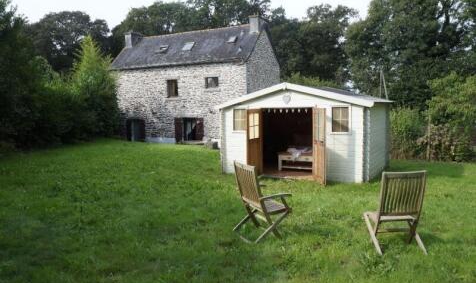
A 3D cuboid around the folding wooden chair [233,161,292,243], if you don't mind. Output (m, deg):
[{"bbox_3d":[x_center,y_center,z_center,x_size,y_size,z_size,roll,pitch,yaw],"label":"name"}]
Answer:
[{"bbox_3d":[0.286,0.701,4.302,0.570,0.905,0.560,-3,4,-27],"label":"folding wooden chair"}]

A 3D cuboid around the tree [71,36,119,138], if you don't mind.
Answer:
[{"bbox_3d":[-11.057,-4.238,27.500,3.600,7.700,3.600,-1,5,0],"label":"tree"}]

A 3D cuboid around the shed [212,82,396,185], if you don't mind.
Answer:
[{"bbox_3d":[2.000,-0.409,10.394,4.295,2.442,2.859,2,6,32],"label":"shed"}]

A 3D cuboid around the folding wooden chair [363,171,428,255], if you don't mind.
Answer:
[{"bbox_3d":[1.727,0.749,3.941,0.490,0.905,0.560,-1,4,1],"label":"folding wooden chair"}]

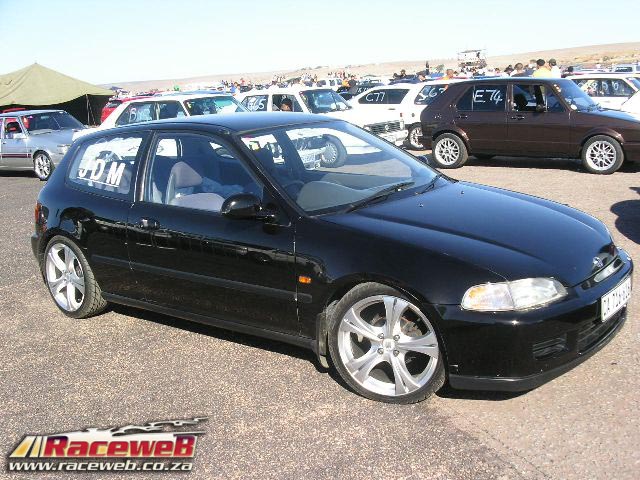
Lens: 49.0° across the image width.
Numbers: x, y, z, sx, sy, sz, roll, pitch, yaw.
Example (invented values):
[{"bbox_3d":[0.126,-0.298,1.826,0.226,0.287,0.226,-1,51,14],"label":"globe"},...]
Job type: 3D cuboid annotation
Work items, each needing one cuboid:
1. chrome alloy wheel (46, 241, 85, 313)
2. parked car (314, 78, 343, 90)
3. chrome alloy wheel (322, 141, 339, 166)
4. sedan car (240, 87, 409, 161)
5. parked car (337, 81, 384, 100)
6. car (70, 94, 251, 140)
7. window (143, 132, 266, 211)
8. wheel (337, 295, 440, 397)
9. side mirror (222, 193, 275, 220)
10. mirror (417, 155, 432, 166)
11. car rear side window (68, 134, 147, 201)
[{"bbox_3d":[-1.659,0.231,4.766,0.460,0.460,0.180,6,16,38],"label":"chrome alloy wheel"},{"bbox_3d":[1.158,-11.584,54.172,4.300,1.650,1.700,6,15,38],"label":"parked car"},{"bbox_3d":[0.215,-1.581,12.655,0.410,0.410,0.170,4,14,32],"label":"chrome alloy wheel"},{"bbox_3d":[-0.264,-2.224,13.707,3.900,1.400,1.620,6,15,36],"label":"sedan car"},{"bbox_3d":[2.250,-4.856,25.216,4.100,1.420,1.660,-2,12,6],"label":"parked car"},{"bbox_3d":[-2.295,-1.677,11.821,4.400,1.400,1.660,6,15,37],"label":"car"},{"bbox_3d":[-0.630,-0.372,3.869,0.970,0.444,0.050,6,-9,38],"label":"window"},{"bbox_3d":[0.333,0.467,3.239,0.475,0.475,0.170,2,13,23],"label":"wheel"},{"bbox_3d":[-0.360,-0.170,3.441,0.125,0.125,0.230,6,16,38],"label":"side mirror"},{"bbox_3d":[0.681,-0.520,4.765,0.125,0.125,0.230,6,16,38],"label":"mirror"},{"bbox_3d":[-1.350,-0.469,4.433,0.710,0.411,0.050,6,-9,38],"label":"car rear side window"}]

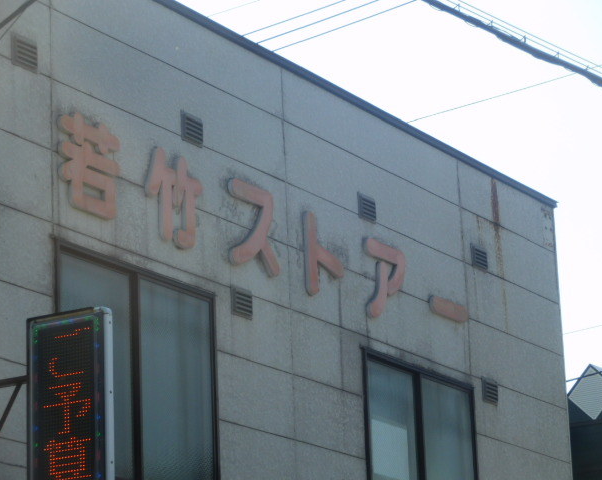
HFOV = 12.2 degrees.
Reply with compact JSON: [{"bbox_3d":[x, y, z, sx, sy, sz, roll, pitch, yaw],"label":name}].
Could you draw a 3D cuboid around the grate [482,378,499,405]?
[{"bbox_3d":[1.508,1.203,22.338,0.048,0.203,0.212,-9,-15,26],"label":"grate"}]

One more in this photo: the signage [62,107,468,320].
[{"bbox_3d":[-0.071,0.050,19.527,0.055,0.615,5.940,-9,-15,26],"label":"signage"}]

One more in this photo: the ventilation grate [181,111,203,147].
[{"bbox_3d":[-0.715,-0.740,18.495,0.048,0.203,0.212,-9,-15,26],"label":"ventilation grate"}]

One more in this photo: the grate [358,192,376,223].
[{"bbox_3d":[0.493,-0.234,20.761,0.048,0.203,0.212,-9,-15,26],"label":"grate"}]

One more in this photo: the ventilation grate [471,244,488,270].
[{"bbox_3d":[1.432,0.141,22.528,0.048,0.203,0.212,-9,-15,26],"label":"ventilation grate"}]

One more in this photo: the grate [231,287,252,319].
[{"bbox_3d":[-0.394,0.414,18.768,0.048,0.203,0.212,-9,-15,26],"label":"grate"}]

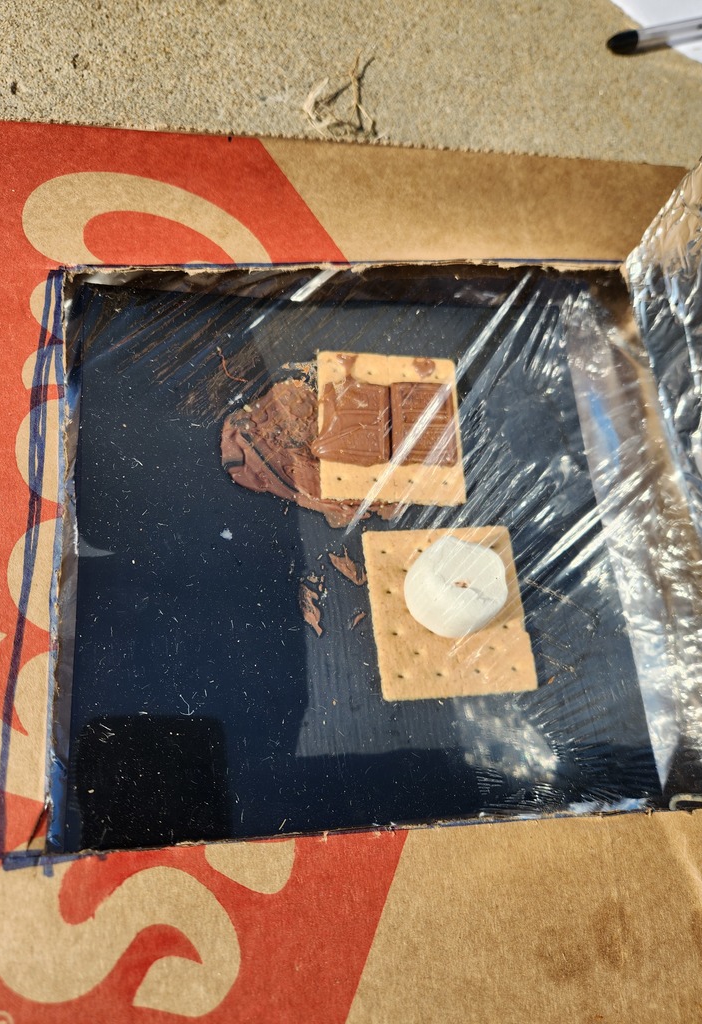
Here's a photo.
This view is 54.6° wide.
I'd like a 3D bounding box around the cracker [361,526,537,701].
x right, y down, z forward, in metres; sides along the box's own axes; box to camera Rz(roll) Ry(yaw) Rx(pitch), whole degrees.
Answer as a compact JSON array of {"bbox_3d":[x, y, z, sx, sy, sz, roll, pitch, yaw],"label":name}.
[{"bbox_3d":[0.038,0.039,0.266,0.060,0.006,0.065,-2,73,-11],"label":"cracker"}]

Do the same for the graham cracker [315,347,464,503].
[{"bbox_3d":[0.016,-0.034,0.285,0.060,0.006,0.065,1,72,-9],"label":"graham cracker"}]

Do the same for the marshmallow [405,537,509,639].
[{"bbox_3d":[0.039,0.028,0.252,0.035,0.026,0.035,-2,73,-11],"label":"marshmallow"}]

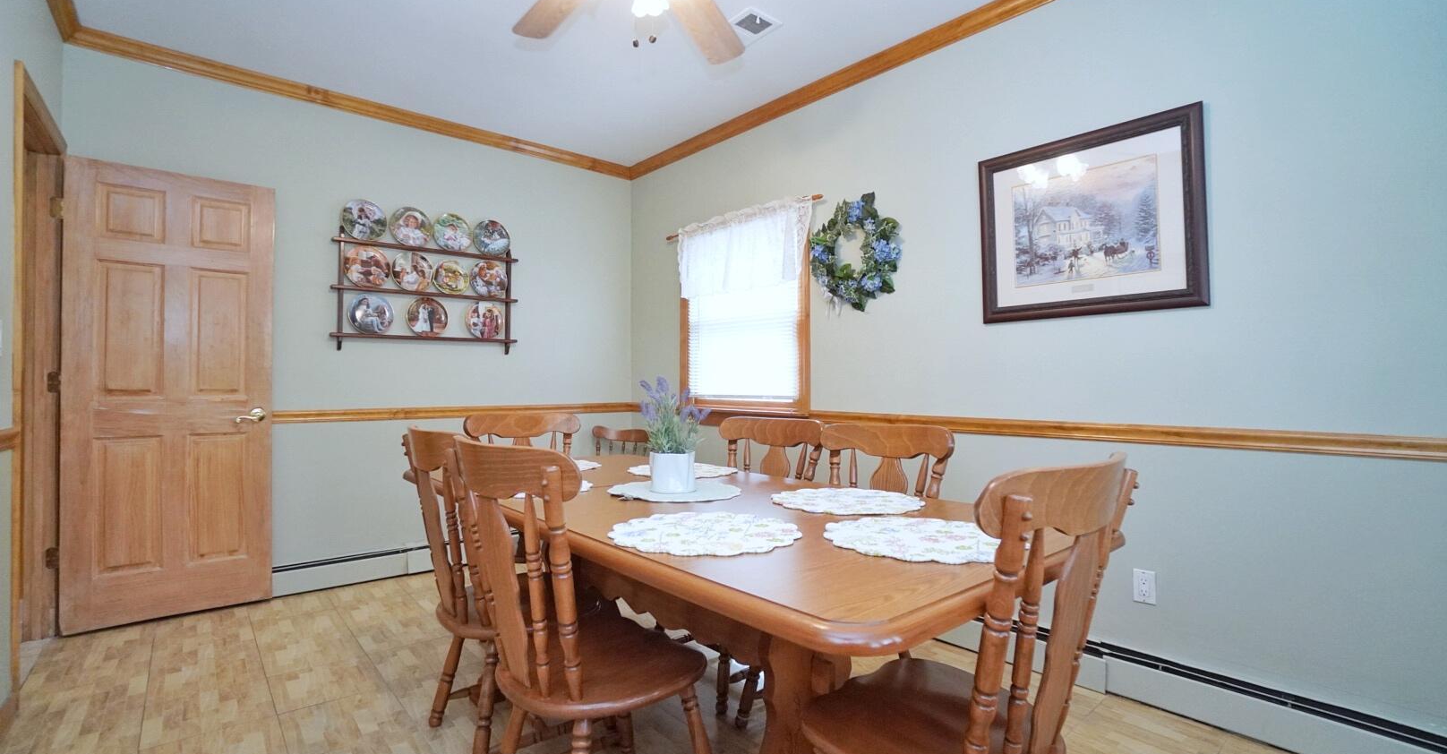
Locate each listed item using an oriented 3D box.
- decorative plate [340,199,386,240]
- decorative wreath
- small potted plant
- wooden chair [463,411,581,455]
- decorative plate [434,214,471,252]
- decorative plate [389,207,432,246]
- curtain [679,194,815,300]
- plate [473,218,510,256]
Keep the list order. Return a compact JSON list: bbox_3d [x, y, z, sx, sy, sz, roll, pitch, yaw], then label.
[{"bbox_3d":[-1.937,-0.847,3.261,0.217,0.217,0.030,0,0,-39],"label":"decorative plate"},{"bbox_3d":[0.615,-0.602,2.900,0.110,0.530,0.490,0,0,-42],"label":"decorative wreath"},{"bbox_3d":[-0.153,0.174,1.845,0.210,0.345,0.200,0,0,0],"label":"small potted plant"},{"bbox_3d":[-0.760,0.628,2.456,0.500,0.945,0.520,0,0,-35],"label":"wooden chair"},{"bbox_3d":[-1.589,-0.849,3.551,0.217,0.217,0.030,0,0,-39],"label":"decorative plate"},{"bbox_3d":[-1.762,-0.845,3.407,0.217,0.217,0.030,0,0,-39],"label":"decorative plate"},{"bbox_3d":[0.079,-0.725,3.500,0.080,0.440,1.100,0,0,-42],"label":"curtain"},{"bbox_3d":[-1.415,-0.851,3.696,0.217,0.217,0.030,0,0,-39],"label":"plate"}]

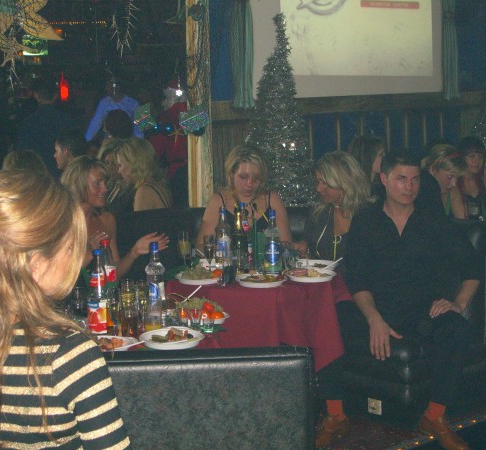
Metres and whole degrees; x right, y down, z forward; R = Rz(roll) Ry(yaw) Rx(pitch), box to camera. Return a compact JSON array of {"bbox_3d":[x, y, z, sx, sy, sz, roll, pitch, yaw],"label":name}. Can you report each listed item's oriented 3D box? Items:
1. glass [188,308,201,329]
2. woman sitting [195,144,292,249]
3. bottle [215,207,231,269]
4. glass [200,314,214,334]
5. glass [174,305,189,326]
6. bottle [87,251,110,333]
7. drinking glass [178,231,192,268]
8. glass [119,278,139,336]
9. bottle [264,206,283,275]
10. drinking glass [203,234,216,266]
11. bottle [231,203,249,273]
[{"bbox_3d":[-0.178,0.345,4.337,0.048,0.066,0.048,-1,9,0],"label":"glass"},{"bbox_3d":[0.003,0.243,5.883,0.470,1.250,0.650,-1,9,-2],"label":"woman sitting"},{"bbox_3d":[-0.091,0.060,5.437,0.069,0.282,0.069,-1,9,0],"label":"bottle"},{"bbox_3d":[-0.131,0.358,4.262,0.049,0.062,0.049,-1,9,0],"label":"glass"},{"bbox_3d":[-0.224,0.332,4.319,0.052,0.075,0.052,0,9,0],"label":"glass"},{"bbox_3d":[-0.525,0.240,4.264,0.072,0.303,0.072,-1,9,0],"label":"bottle"},{"bbox_3d":[-0.272,0.113,5.450,0.060,0.170,0.060,0,9,0],"label":"drinking glass"},{"bbox_3d":[-0.390,0.285,4.013,0.061,0.195,0.061,-1,8,0],"label":"glass"},{"bbox_3d":[0.135,0.073,5.316,0.081,0.290,0.081,-1,9,0],"label":"bottle"},{"bbox_3d":[-0.155,0.122,5.478,0.055,0.155,0.055,-1,9,0],"label":"drinking glass"},{"bbox_3d":[-0.012,0.058,5.334,0.083,0.310,0.083,0,9,0],"label":"bottle"}]

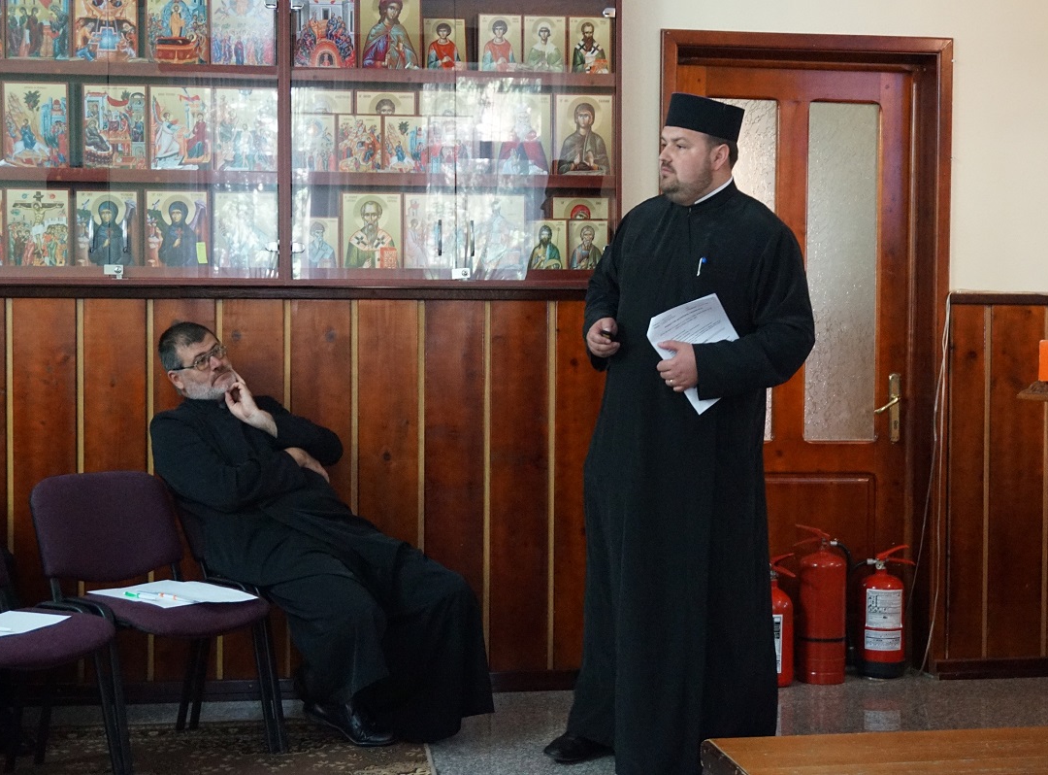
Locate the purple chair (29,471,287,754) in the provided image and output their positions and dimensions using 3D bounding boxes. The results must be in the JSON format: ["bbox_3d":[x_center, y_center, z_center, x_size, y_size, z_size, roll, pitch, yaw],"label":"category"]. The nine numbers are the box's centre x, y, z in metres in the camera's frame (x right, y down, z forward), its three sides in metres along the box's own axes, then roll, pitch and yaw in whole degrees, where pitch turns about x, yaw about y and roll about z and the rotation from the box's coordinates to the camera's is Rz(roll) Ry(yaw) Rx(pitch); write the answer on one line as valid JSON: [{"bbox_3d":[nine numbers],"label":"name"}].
[{"bbox_3d":[-1.024,0.630,4.556,0.545,0.785,0.530,2,2,39],"label":"purple chair"}]

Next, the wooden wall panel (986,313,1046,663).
[{"bbox_3d":[1.712,0.331,5.751,0.210,1.229,0.030,0,2,-8],"label":"wooden wall panel"}]

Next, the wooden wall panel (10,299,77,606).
[{"bbox_3d":[-1.492,0.323,5.153,0.200,1.210,0.020,0,2,-9],"label":"wooden wall panel"}]

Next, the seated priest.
[{"bbox_3d":[-0.641,0.416,5.055,0.900,1.230,0.630,2,3,34],"label":"seated priest"}]

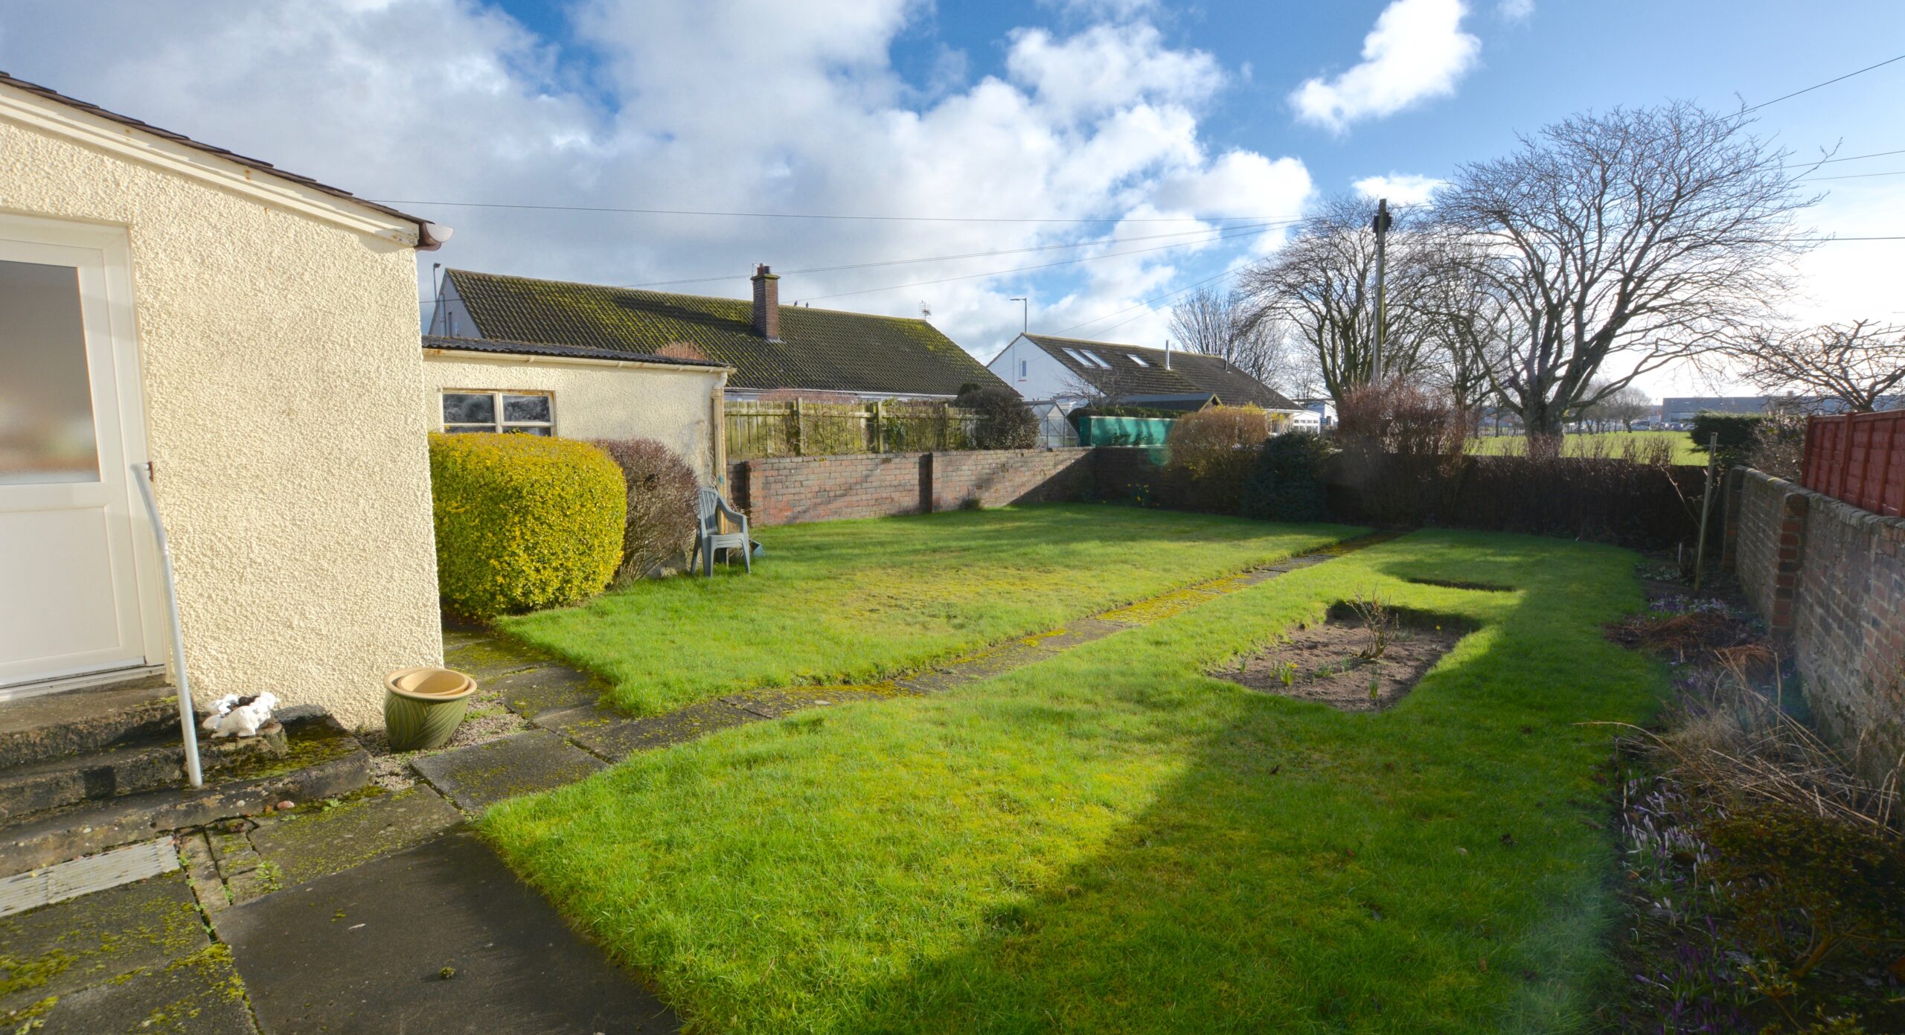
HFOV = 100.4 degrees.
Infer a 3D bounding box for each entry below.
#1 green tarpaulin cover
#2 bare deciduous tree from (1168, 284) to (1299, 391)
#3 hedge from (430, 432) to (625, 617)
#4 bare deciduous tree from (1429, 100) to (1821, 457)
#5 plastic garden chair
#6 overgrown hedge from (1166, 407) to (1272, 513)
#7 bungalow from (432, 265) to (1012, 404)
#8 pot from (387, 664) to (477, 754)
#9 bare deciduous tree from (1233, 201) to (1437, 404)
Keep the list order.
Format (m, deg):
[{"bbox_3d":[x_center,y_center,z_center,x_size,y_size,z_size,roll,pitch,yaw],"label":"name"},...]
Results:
[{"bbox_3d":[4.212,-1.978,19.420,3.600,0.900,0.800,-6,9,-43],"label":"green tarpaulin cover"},{"bbox_3d":[19.521,-10.477,56.190,8.666,11.695,8.666,2,7,19],"label":"bare deciduous tree"},{"bbox_3d":[-4.043,-0.027,7.671,1.250,1.570,1.700,-6,9,-43],"label":"hedge"},{"bbox_3d":[19.515,-6.803,24.401,8.822,11.368,8.822,5,8,38],"label":"bare deciduous tree"},{"bbox_3d":[-2.637,0.153,8.961,0.560,0.930,0.580,-6,9,-43],"label":"plastic garden chair"},{"bbox_3d":[5.192,-1.126,15.443,1.100,2.050,1.650,-6,9,-43],"label":"overgrown hedge"},{"bbox_3d":[-7.459,-5.001,27.689,17.152,6.766,10.111,-6,9,-42],"label":"bungalow"},{"bbox_3d":[-2.700,0.995,4.114,0.420,0.320,0.420,-6,9,-43],"label":"pot"},{"bbox_3d":[15.214,-7.461,32.377,7.343,10.926,7.343,3,7,25],"label":"bare deciduous tree"}]

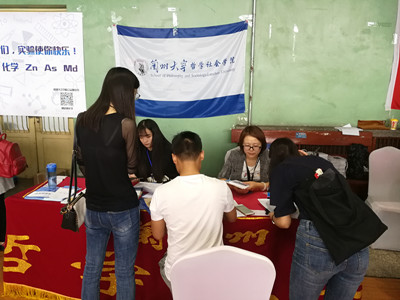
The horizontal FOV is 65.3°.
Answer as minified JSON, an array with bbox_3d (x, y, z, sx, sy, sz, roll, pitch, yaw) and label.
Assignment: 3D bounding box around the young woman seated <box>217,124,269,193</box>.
[{"bbox_3d":[0.374,0.420,2.585,0.500,1.240,0.750,1,10,4],"label":"young woman seated"}]

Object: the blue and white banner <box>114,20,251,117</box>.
[{"bbox_3d":[-0.293,-1.137,4.525,1.930,1.330,0.060,1,10,6],"label":"blue and white banner"}]

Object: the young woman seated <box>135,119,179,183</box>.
[{"bbox_3d":[-0.385,0.369,2.822,0.500,1.240,0.750,4,10,18],"label":"young woman seated"}]

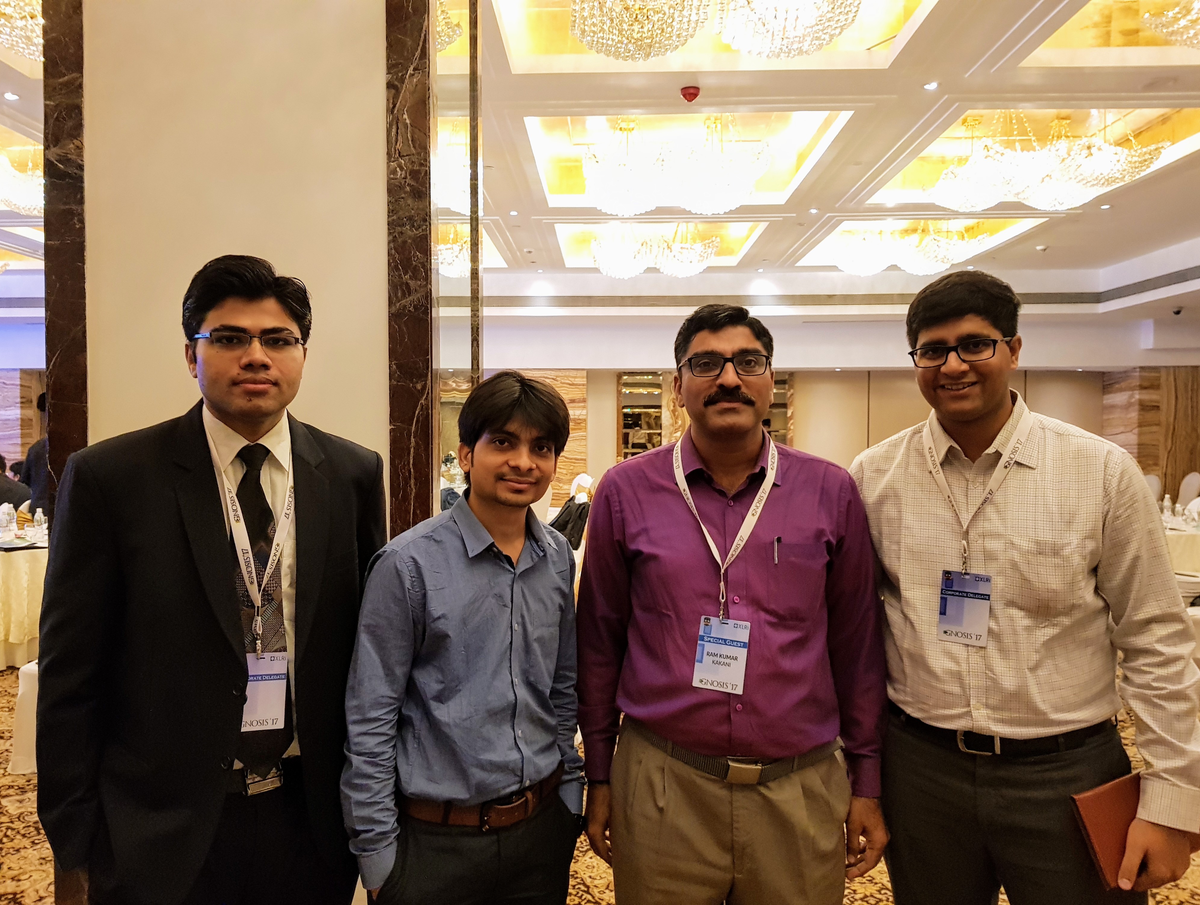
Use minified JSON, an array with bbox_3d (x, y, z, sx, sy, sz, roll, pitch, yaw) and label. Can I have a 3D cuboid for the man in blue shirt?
[{"bbox_3d":[-0.214,0.666,1.518,0.440,1.602,0.280,-1,1,-27],"label":"man in blue shirt"}]

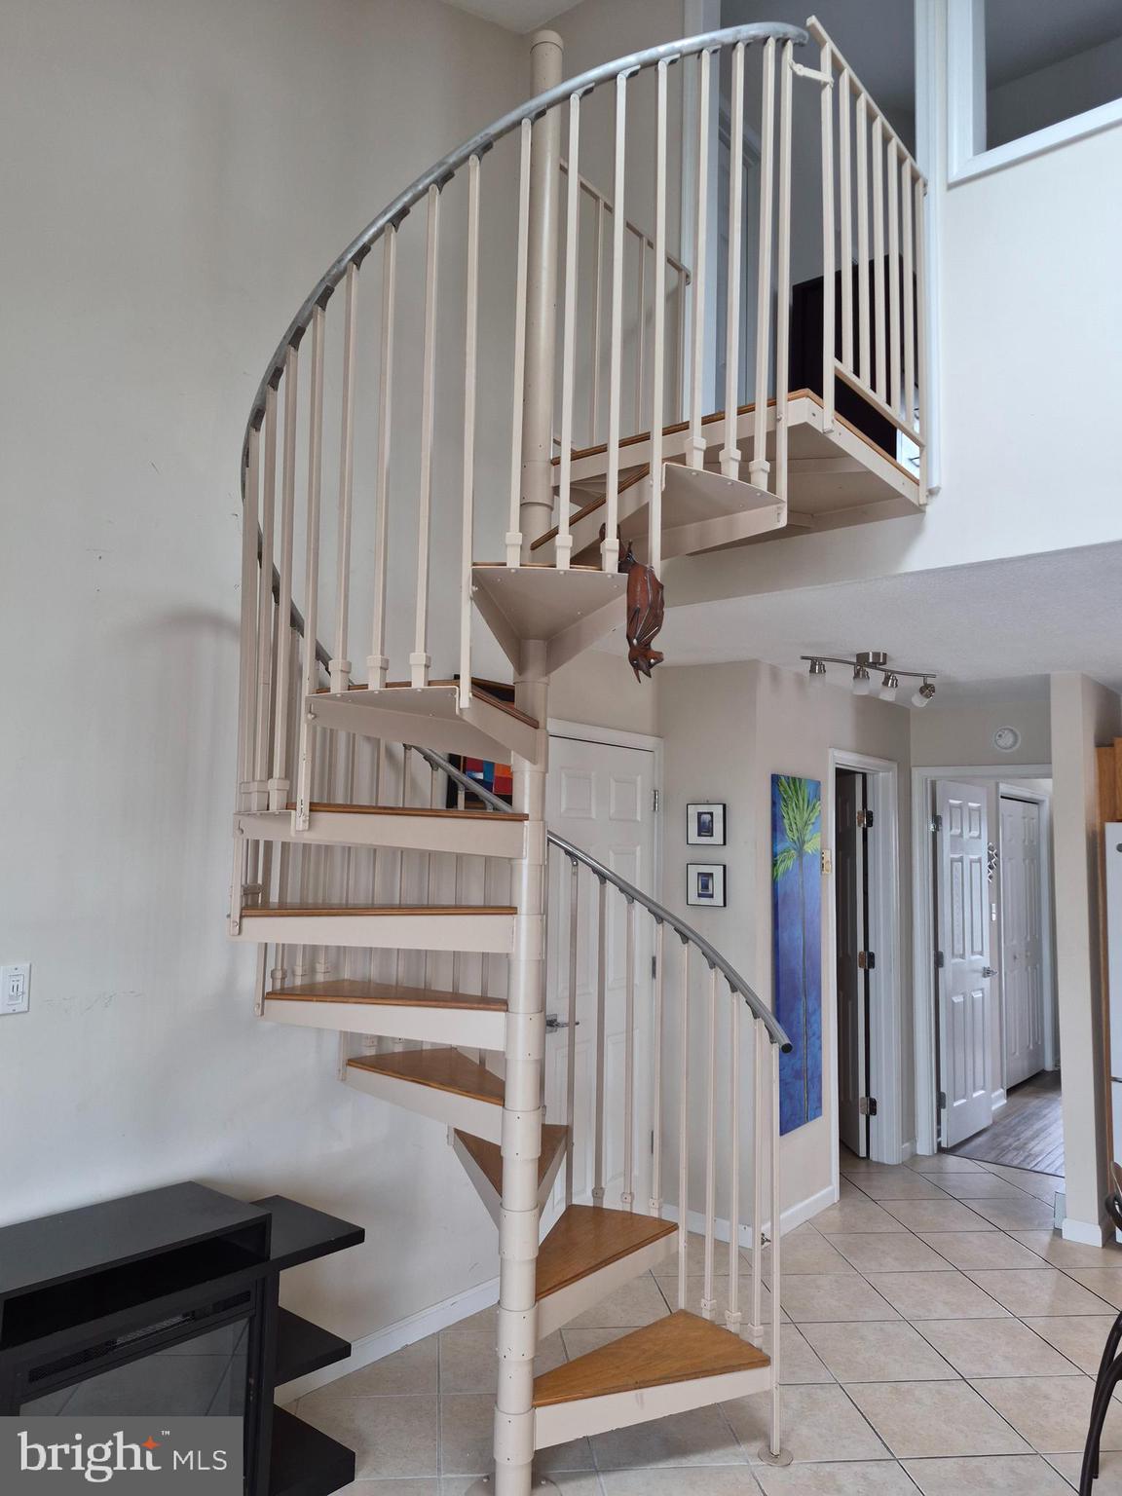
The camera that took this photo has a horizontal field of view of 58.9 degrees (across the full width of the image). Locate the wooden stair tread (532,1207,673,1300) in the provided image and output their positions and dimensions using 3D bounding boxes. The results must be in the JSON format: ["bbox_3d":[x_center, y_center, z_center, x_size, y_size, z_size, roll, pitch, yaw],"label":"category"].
[{"bbox_3d":[0.060,1.435,2.826,0.352,0.028,0.664,-2,-7,26],"label":"wooden stair tread"}]

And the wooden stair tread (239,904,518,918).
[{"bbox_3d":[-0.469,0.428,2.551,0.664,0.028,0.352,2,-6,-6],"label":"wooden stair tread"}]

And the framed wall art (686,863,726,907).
[{"bbox_3d":[0.636,0.604,4.359,0.187,0.180,0.022,-4,-8,40],"label":"framed wall art"}]

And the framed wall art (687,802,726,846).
[{"bbox_3d":[0.641,0.339,4.388,0.187,0.182,0.022,-4,-8,40],"label":"framed wall art"}]

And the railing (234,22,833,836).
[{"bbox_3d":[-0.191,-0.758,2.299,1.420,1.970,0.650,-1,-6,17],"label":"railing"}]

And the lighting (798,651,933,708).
[{"bbox_3d":[1.283,-0.287,4.106,0.752,0.190,0.130,4,-7,-27],"label":"lighting"}]

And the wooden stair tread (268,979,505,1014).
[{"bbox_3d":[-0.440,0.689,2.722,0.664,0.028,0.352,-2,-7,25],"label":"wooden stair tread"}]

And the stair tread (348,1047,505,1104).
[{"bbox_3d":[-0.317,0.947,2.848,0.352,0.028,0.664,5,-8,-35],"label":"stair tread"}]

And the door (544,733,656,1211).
[{"bbox_3d":[0.149,1.008,4.114,0.040,2.035,0.770,-4,-8,40],"label":"door"}]

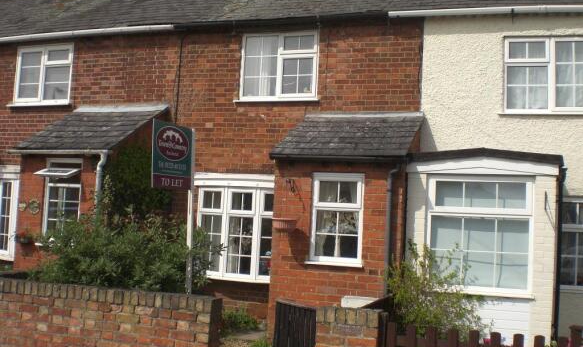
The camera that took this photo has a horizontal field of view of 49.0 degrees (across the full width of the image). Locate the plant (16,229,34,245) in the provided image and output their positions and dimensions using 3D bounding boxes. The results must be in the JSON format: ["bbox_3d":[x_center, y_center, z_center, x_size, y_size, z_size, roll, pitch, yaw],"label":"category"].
[{"bbox_3d":[-3.574,0.849,8.596,0.275,0.208,0.220,1,-4,17],"label":"plant"}]

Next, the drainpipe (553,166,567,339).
[{"bbox_3d":[2.810,0.855,6.703,0.105,1.930,0.120,1,-5,18],"label":"drainpipe"}]

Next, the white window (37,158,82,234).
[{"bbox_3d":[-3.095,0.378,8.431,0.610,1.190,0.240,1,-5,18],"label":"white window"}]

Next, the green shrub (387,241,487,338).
[{"bbox_3d":[1.398,1.316,6.177,0.916,1.268,0.800,1,-4,17],"label":"green shrub"}]

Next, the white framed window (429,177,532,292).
[{"bbox_3d":[2.055,0.658,7.027,1.109,1.301,0.140,1,-4,17],"label":"white framed window"}]

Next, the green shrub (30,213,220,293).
[{"bbox_3d":[-1.681,1.153,6.398,1.920,1.320,1.200,1,-4,17],"label":"green shrub"}]

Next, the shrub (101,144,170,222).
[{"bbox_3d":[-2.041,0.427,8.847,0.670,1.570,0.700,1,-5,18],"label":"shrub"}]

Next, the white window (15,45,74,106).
[{"bbox_3d":[-4.149,-1.646,10.730,1.125,1.037,0.120,1,-4,17],"label":"white window"}]

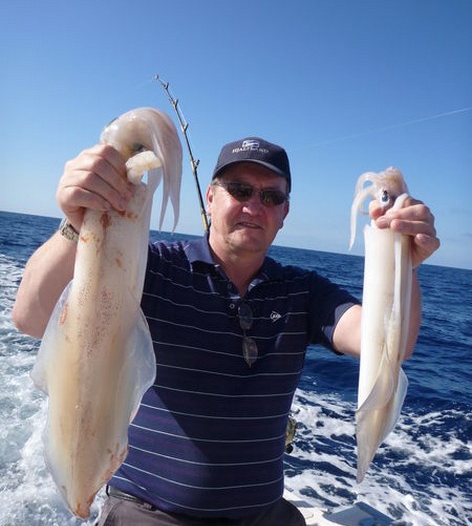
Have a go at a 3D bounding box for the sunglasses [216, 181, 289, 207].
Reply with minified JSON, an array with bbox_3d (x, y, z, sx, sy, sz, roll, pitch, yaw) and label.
[{"bbox_3d":[0.031,-0.148,1.113,0.140,0.042,0.140,11,4,-12],"label":"sunglasses"}]

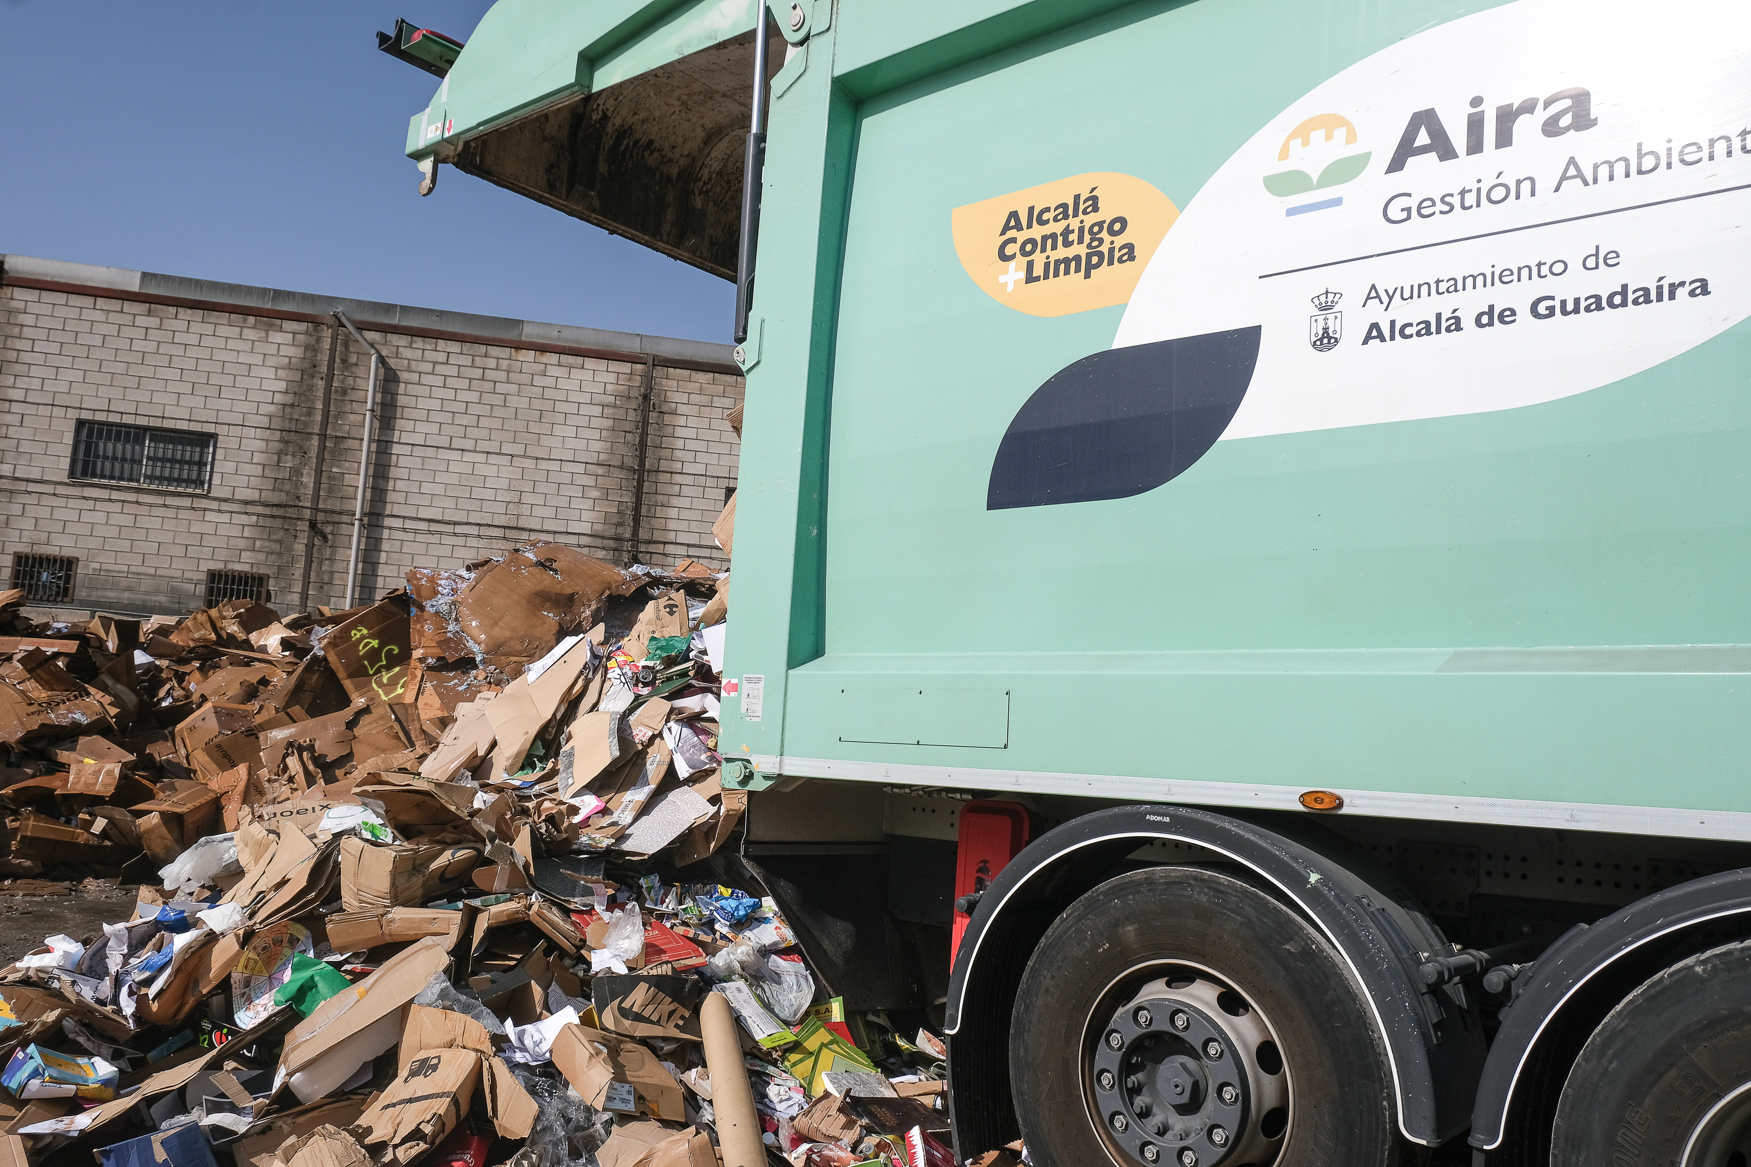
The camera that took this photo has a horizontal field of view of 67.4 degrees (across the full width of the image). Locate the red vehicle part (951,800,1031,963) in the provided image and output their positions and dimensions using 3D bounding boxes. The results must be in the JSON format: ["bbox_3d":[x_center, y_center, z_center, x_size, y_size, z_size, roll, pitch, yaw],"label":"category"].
[{"bbox_3d":[0.418,1.059,4.357,0.272,0.665,0.190,-3,-9,38],"label":"red vehicle part"}]

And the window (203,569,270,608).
[{"bbox_3d":[-10.151,0.179,20.843,0.930,0.710,0.100,6,-6,-10],"label":"window"}]

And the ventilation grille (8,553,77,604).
[{"bbox_3d":[-12.902,-0.085,20.365,0.910,0.700,0.090,5,-6,-11],"label":"ventilation grille"}]

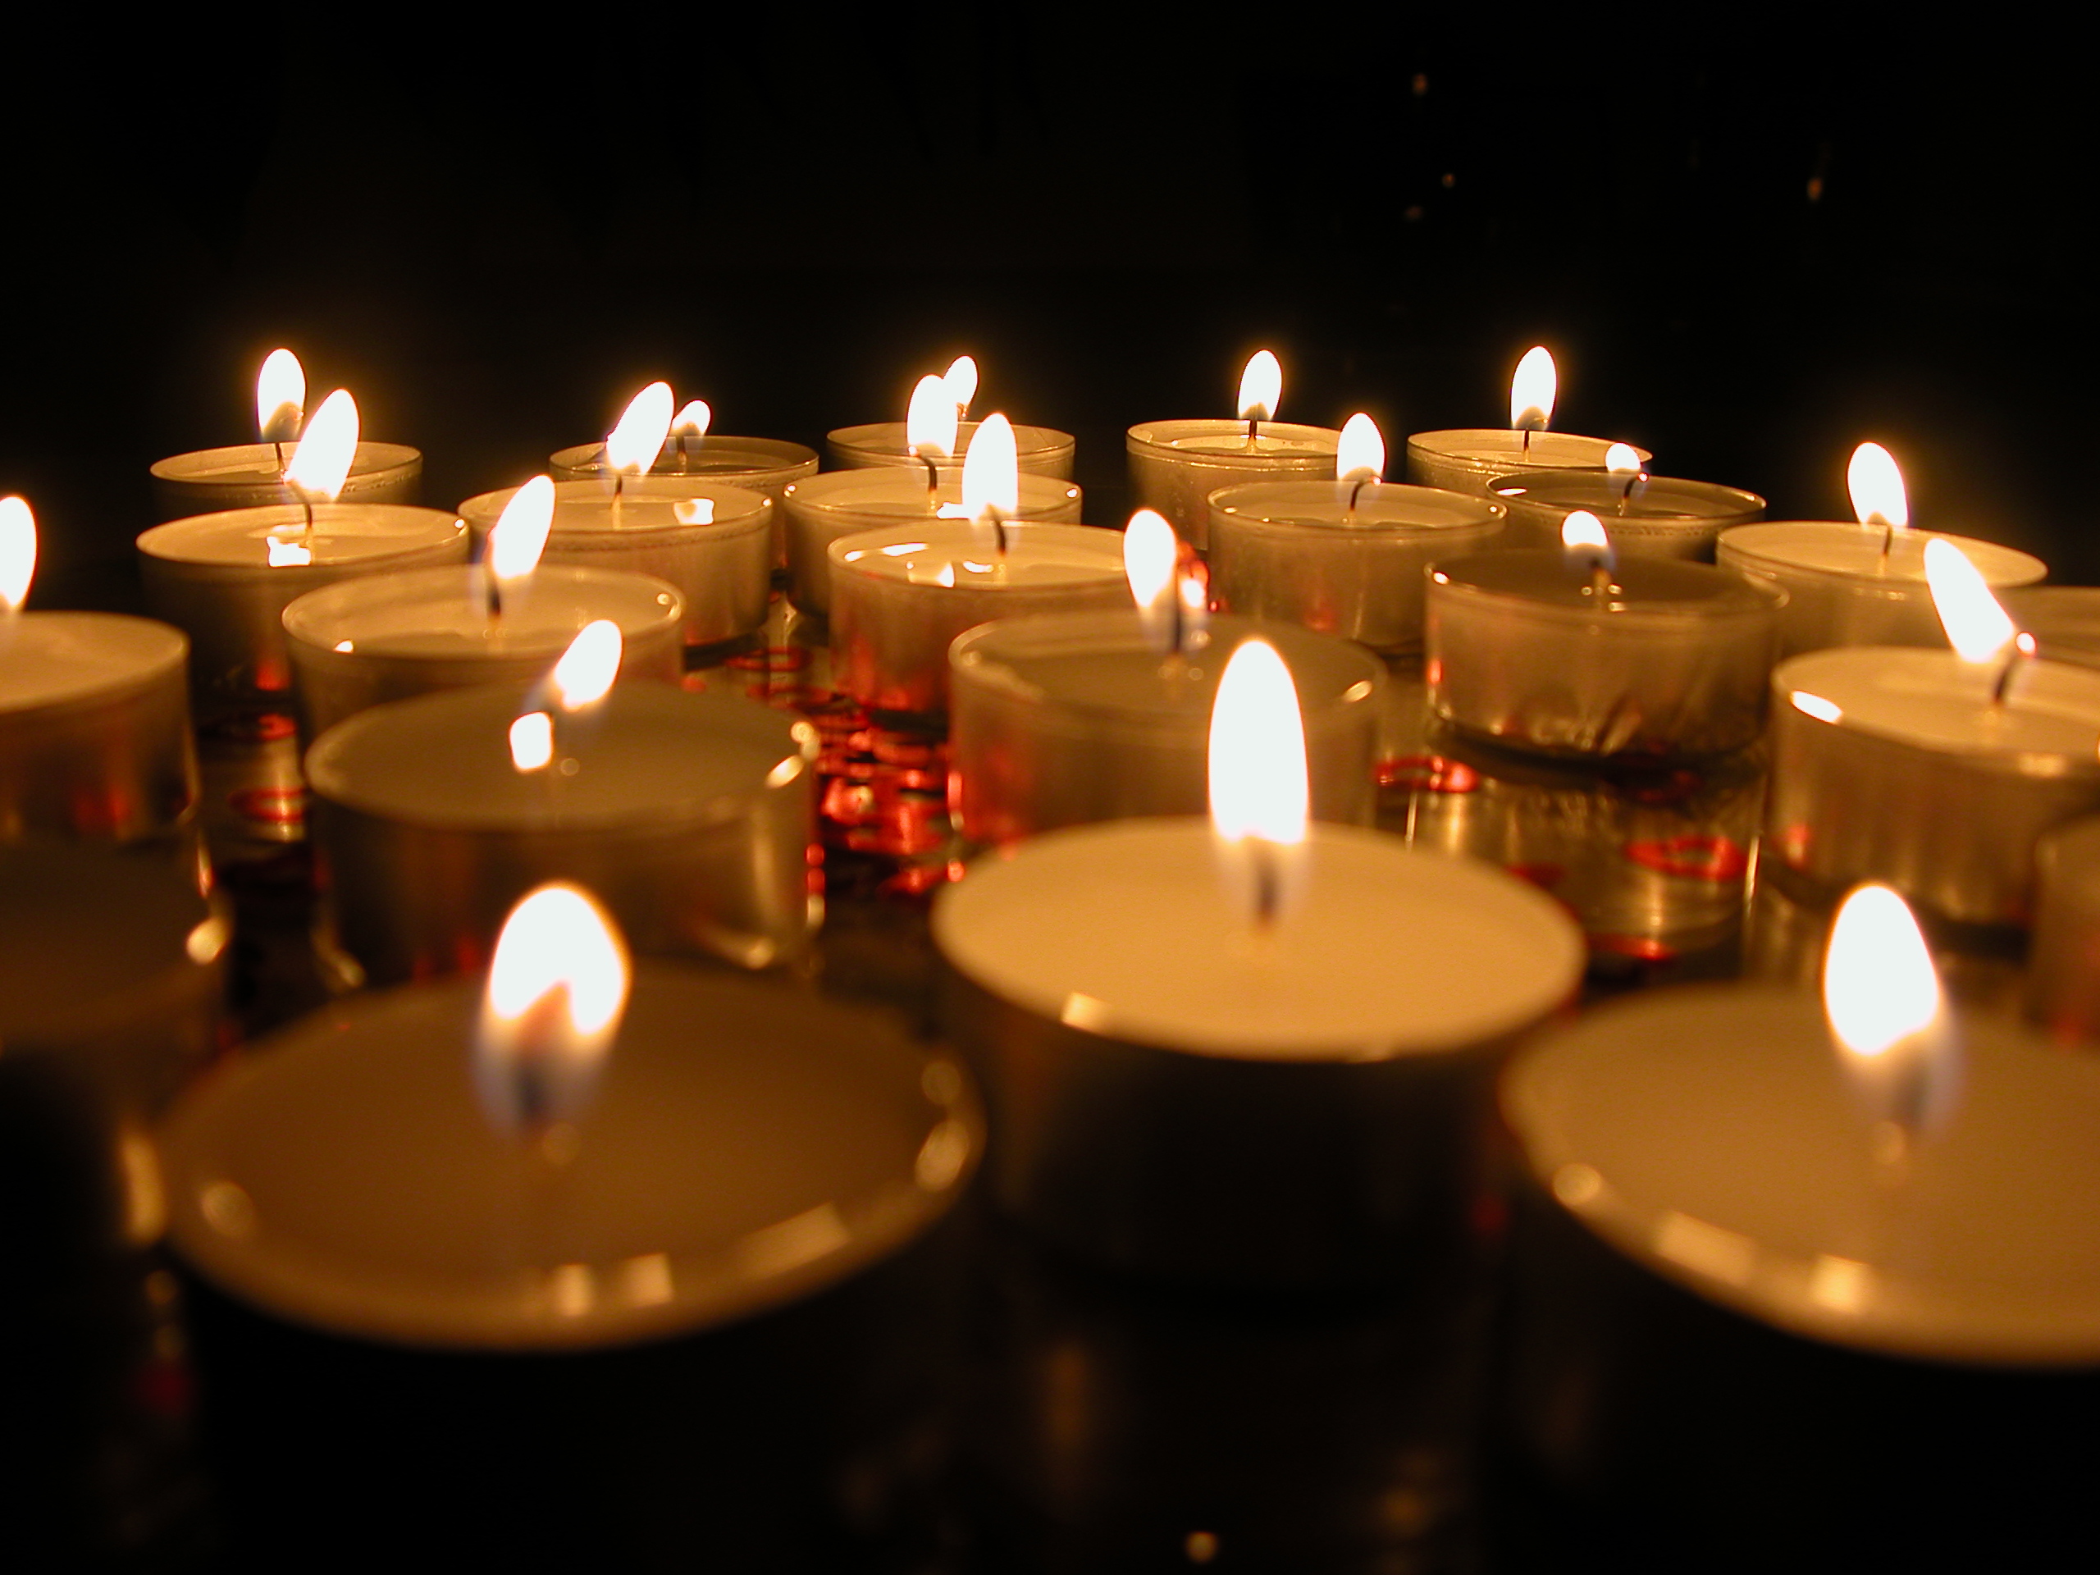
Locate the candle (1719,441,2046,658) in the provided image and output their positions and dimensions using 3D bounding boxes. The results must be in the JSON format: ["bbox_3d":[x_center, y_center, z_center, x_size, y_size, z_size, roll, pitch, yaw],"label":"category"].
[{"bbox_3d":[0.097,-0.026,0.248,0.038,0.028,0.038,1,17,0],"label":"candle"}]

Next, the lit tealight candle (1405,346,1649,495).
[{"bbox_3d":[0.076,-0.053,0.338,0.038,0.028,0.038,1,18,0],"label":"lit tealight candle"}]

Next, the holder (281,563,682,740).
[{"bbox_3d":[-0.056,-0.010,0.213,0.038,0.015,0.038,1,18,0],"label":"holder"}]

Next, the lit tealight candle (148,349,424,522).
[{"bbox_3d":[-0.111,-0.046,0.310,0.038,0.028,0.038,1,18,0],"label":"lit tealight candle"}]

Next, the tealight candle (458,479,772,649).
[{"bbox_3d":[-0.055,-0.028,0.269,0.038,0.016,0.038,1,17,0],"label":"tealight candle"}]

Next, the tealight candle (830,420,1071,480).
[{"bbox_3d":[-0.015,-0.046,0.328,0.038,0.016,0.038,1,17,0],"label":"tealight candle"}]

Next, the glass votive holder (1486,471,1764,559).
[{"bbox_3d":[0.081,-0.034,0.301,0.038,0.015,0.038,1,18,0],"label":"glass votive holder"}]

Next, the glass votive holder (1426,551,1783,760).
[{"bbox_3d":[0.060,-0.015,0.235,0.038,0.015,0.038,1,18,0],"label":"glass votive holder"}]

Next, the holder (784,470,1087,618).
[{"bbox_3d":[-0.015,-0.031,0.278,0.038,0.015,0.038,1,18,0],"label":"holder"}]

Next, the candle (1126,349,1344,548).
[{"bbox_3d":[0.031,-0.053,0.330,0.038,0.029,0.038,1,17,0],"label":"candle"}]

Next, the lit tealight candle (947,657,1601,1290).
[{"bbox_3d":[0.012,0.007,0.128,0.038,0.034,0.038,1,17,0],"label":"lit tealight candle"}]

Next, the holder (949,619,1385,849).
[{"bbox_3d":[0.010,-0.004,0.191,0.038,0.015,0.038,1,18,0],"label":"holder"}]

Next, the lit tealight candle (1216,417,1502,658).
[{"bbox_3d":[0.039,-0.034,0.273,0.038,0.027,0.038,1,17,0],"label":"lit tealight candle"}]

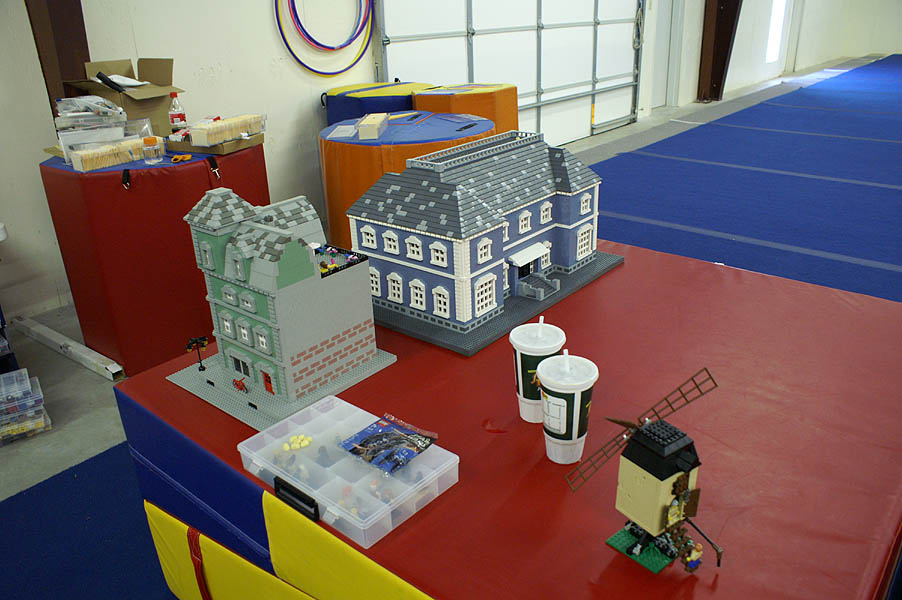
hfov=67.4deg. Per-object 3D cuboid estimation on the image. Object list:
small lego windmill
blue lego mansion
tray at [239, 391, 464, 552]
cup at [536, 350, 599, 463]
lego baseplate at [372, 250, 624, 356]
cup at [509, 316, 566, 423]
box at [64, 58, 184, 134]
[{"bbox_3d":[0.320,0.266,0.981,0.310,0.234,0.175,-17,27,-30],"label":"small lego windmill"},{"bbox_3d":[0.090,-0.241,1.938,0.405,0.394,0.656,17,30,38],"label":"blue lego mansion"},{"bbox_3d":[-0.188,0.294,1.210,0.344,0.053,0.231,17,30,38],"label":"tray"},{"bbox_3d":[0.208,0.187,1.205,0.107,0.212,0.107,1,24,10],"label":"cup"},{"bbox_3d":[0.098,-0.058,2.008,0.512,0.019,0.768,17,30,38],"label":"lego baseplate"},{"bbox_3d":[0.171,0.135,1.330,0.108,0.212,0.108,0,24,7],"label":"cup"},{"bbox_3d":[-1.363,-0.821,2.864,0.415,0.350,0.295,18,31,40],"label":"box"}]

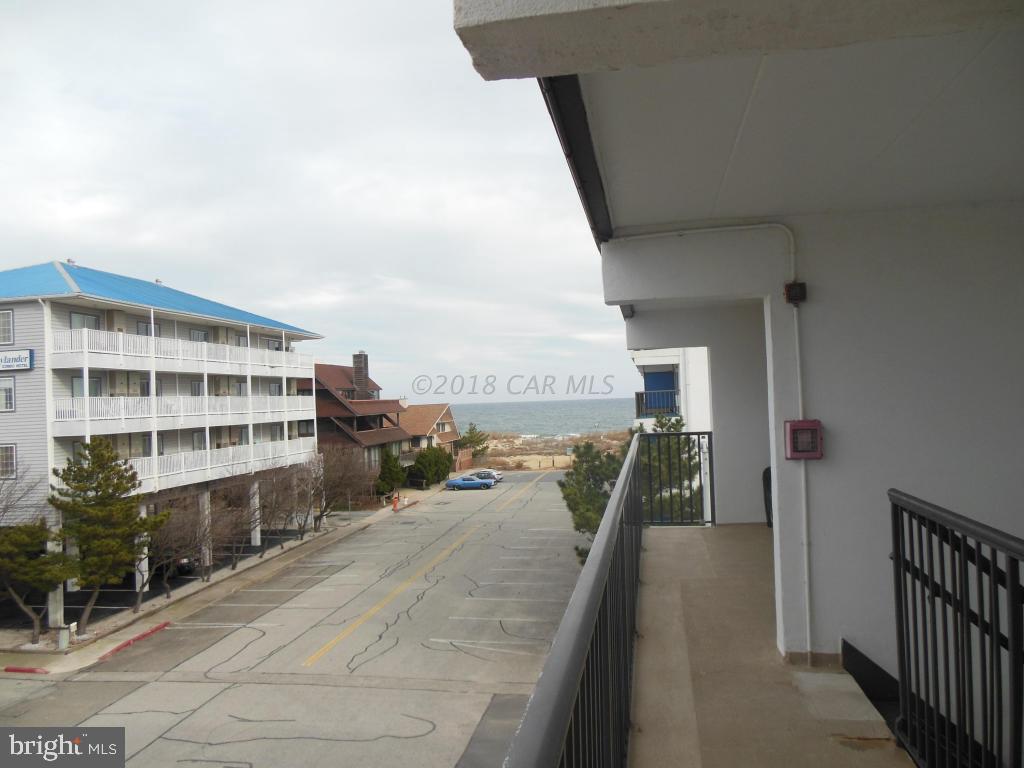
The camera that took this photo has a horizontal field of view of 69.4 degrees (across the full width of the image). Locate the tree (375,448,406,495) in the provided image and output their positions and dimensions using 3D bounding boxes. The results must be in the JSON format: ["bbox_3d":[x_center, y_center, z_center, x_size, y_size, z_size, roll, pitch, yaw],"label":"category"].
[{"bbox_3d":[-12.117,8.663,73.747,2.500,4.400,2.500,-2,-1,10],"label":"tree"}]

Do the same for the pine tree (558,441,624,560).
[{"bbox_3d":[3.631,5.811,28.716,3.300,6.900,3.300,-2,-1,10],"label":"pine tree"}]

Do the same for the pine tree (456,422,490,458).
[{"bbox_3d":[-5.707,8.593,109.626,4.200,5.200,4.200,-2,-1,10],"label":"pine tree"}]

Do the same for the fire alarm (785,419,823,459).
[{"bbox_3d":[1.577,0.302,3.993,0.175,0.208,0.110,-2,-1,10],"label":"fire alarm"}]

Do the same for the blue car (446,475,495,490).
[{"bbox_3d":[-4.154,9.953,74.563,4.800,1.330,1.880,-2,-1,10],"label":"blue car"}]

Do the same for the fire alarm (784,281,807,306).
[{"bbox_3d":[1.548,-0.489,4.035,0.105,0.115,0.065,-2,-1,10],"label":"fire alarm"}]

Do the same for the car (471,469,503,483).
[{"bbox_3d":[-3.104,9.935,79.557,4.600,1.520,1.850,-2,-1,10],"label":"car"}]

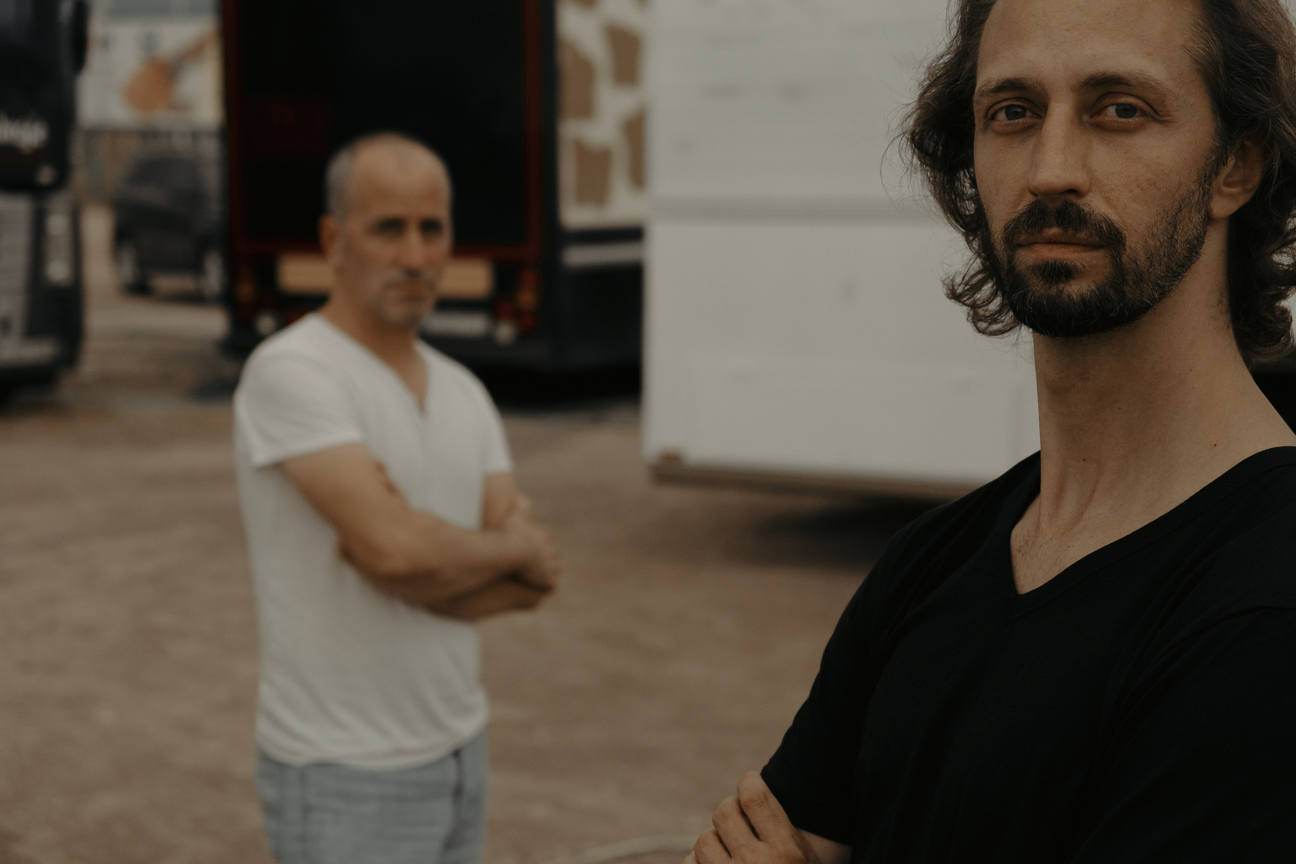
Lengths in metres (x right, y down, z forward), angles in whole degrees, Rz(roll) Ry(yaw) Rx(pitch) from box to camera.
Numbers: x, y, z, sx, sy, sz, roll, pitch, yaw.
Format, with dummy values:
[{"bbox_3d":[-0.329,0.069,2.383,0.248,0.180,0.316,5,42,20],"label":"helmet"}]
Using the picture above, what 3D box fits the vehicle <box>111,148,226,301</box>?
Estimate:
[{"bbox_3d":[-4.799,-2.429,32.110,1.820,1.570,4.350,-4,7,-32],"label":"vehicle"}]

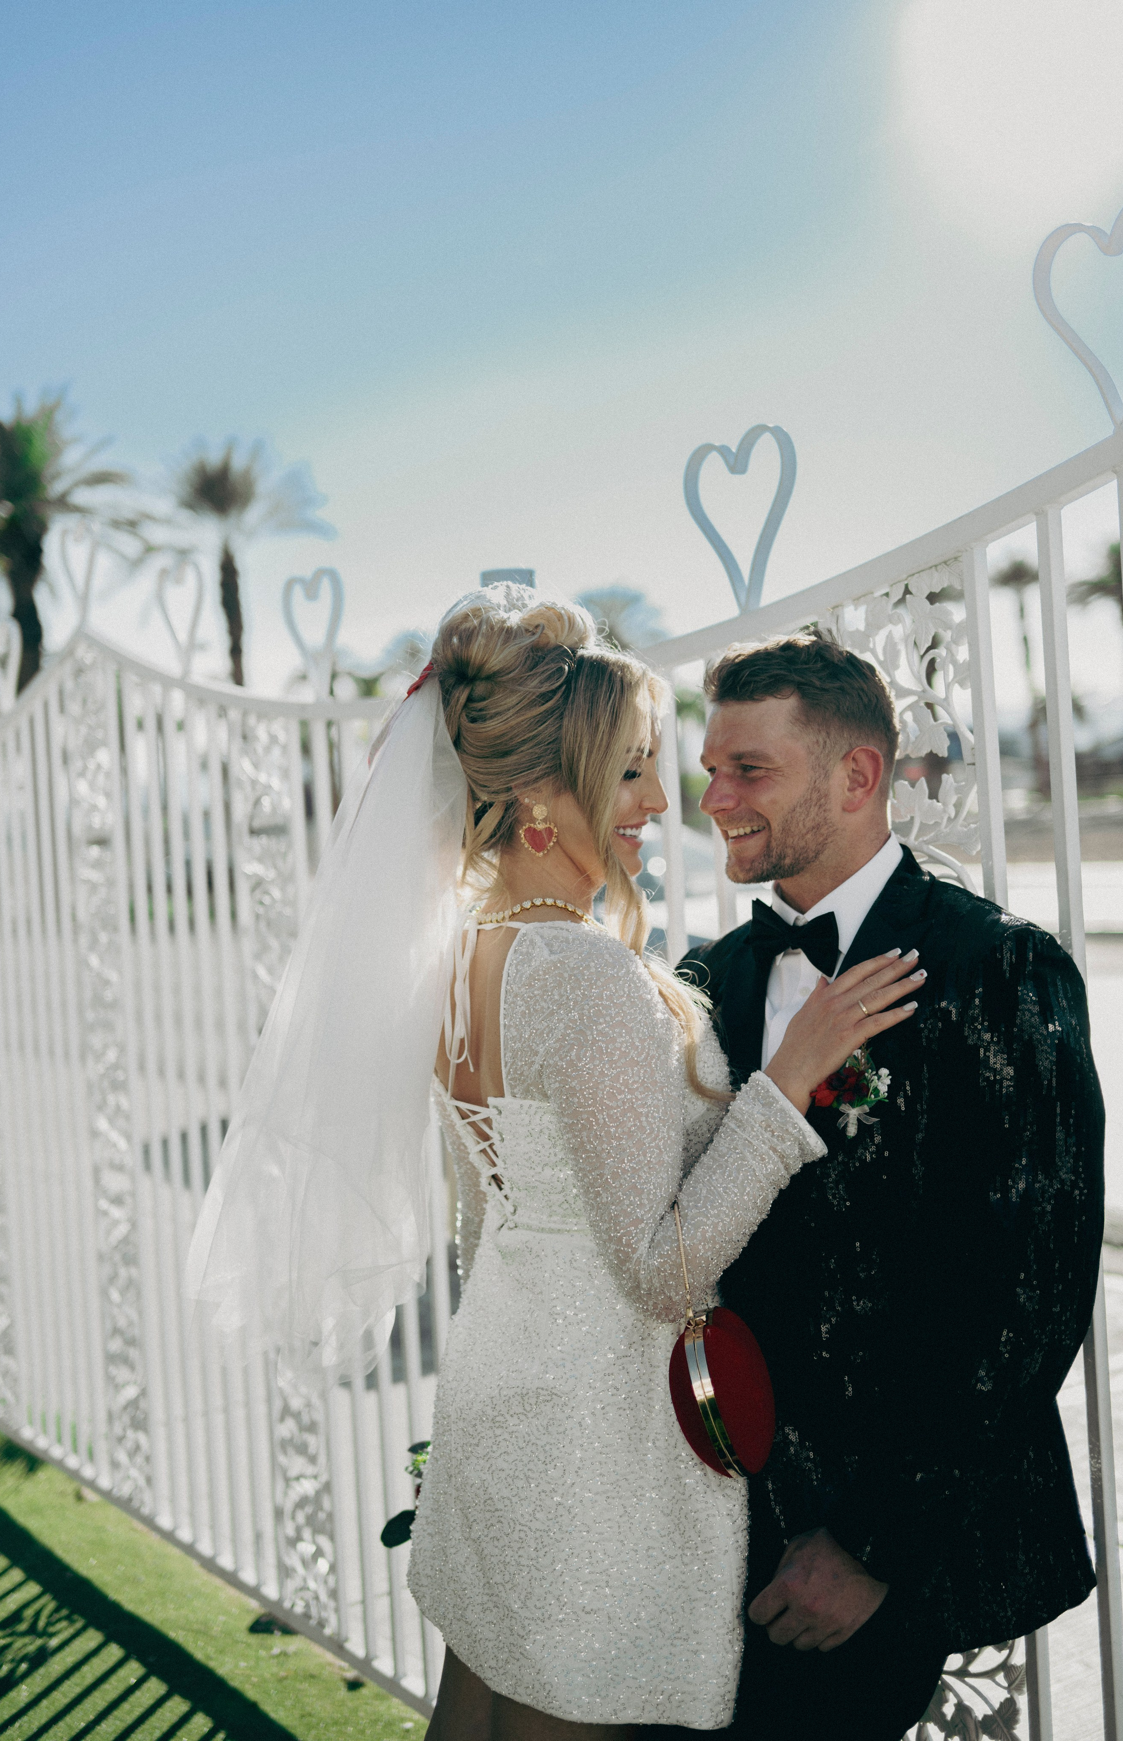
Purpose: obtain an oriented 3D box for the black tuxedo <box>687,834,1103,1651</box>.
[{"bbox_3d":[0.314,0.352,1.900,0.480,0.750,0.320,-2,1,40],"label":"black tuxedo"}]

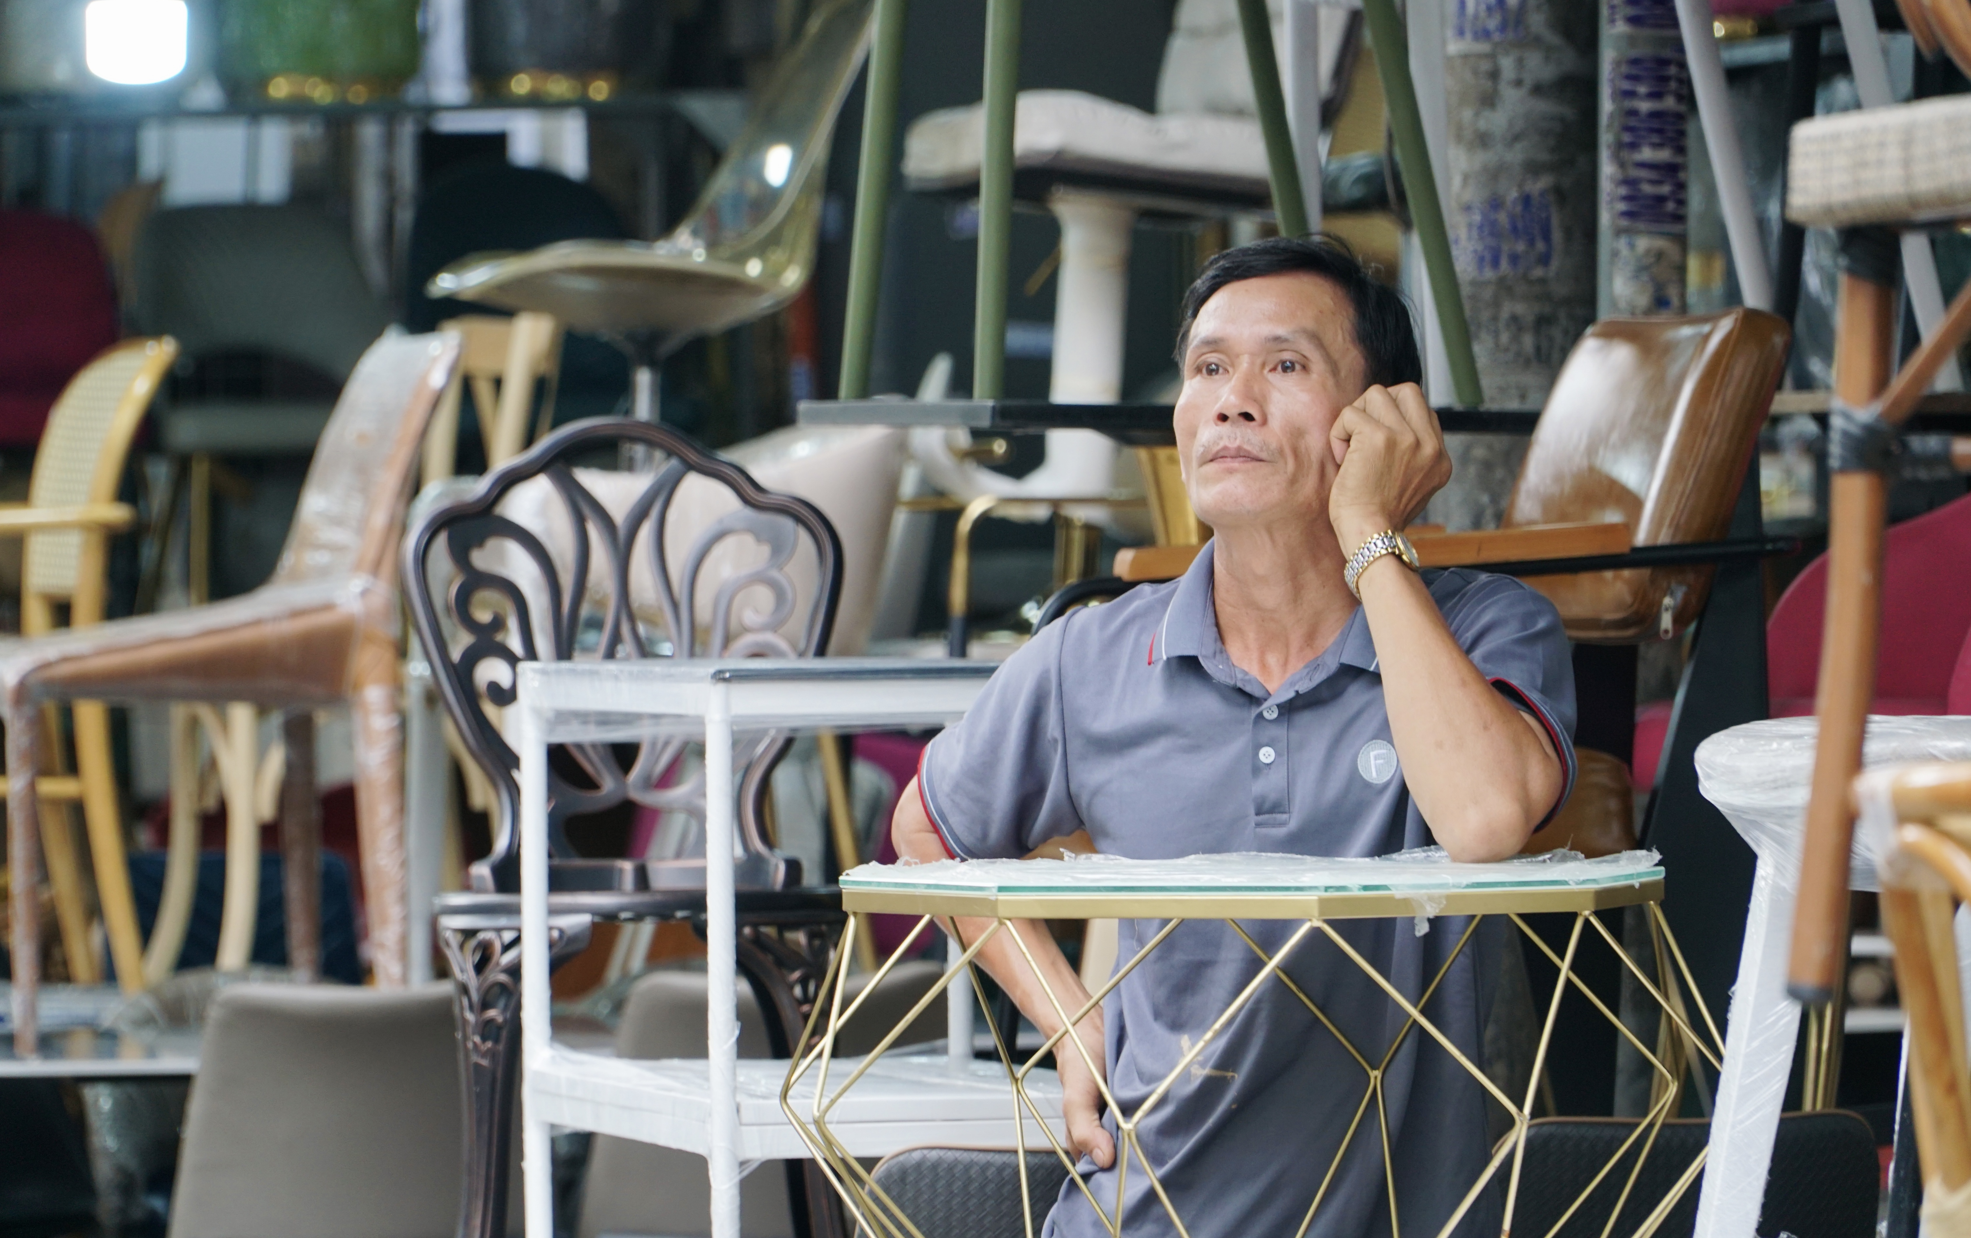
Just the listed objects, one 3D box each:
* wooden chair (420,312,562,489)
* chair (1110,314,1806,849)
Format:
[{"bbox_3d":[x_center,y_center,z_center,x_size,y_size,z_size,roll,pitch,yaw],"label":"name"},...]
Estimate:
[{"bbox_3d":[-0.800,0.060,10.750,0.480,0.880,0.450,0,1,-18],"label":"wooden chair"},{"bbox_3d":[0.290,0.143,7.380,0.650,0.800,0.600,0,1,-14],"label":"chair"}]

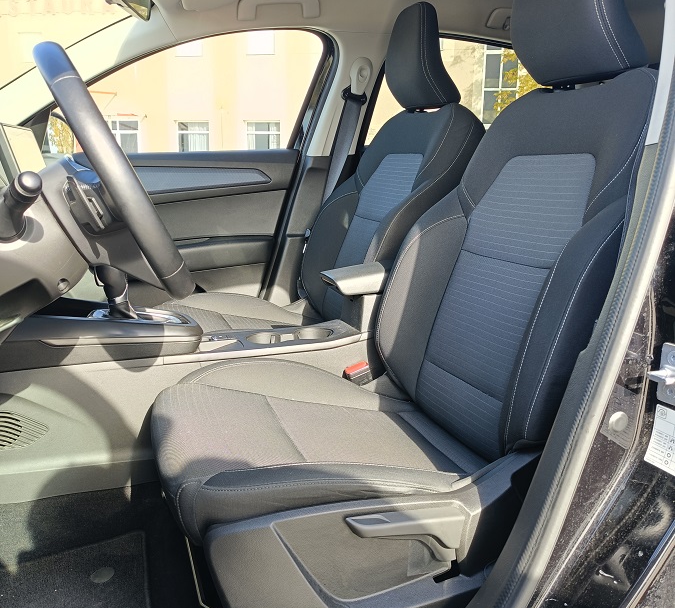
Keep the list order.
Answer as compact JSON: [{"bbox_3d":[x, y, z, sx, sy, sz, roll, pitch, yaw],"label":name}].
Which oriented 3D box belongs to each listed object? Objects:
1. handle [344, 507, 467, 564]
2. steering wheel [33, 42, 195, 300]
[{"bbox_3d":[0.084,0.286,0.811,0.160,0.060,0.038,2,11,-20],"label":"handle"},{"bbox_3d":[-0.307,-0.153,0.857,0.085,0.362,0.364,-30,20,-11],"label":"steering wheel"}]

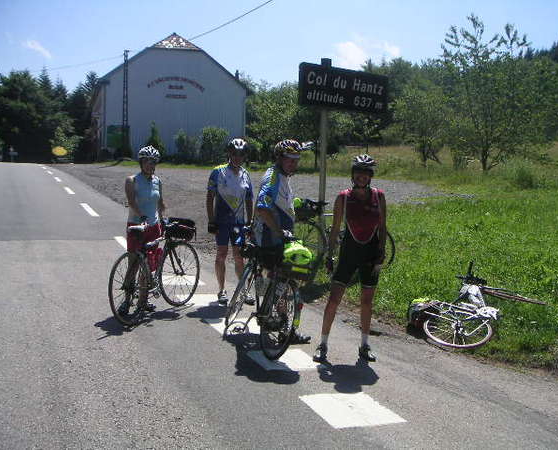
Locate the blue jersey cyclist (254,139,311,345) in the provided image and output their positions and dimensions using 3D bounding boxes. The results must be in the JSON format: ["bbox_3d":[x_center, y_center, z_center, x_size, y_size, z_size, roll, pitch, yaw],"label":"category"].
[{"bbox_3d":[0.051,0.144,5.692,0.460,1.740,0.470,5,7,24],"label":"blue jersey cyclist"}]

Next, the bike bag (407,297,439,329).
[{"bbox_3d":[1.430,0.863,6.520,0.290,0.200,0.200,-21,27,-32],"label":"bike bag"}]

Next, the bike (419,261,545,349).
[{"bbox_3d":[2.060,0.830,6.870,1.640,0.480,0.960,-21,27,-32],"label":"bike"}]

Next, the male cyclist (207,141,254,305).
[{"bbox_3d":[-0.518,-0.031,6.966,0.510,1.750,0.320,1,7,-10],"label":"male cyclist"}]

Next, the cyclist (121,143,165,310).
[{"bbox_3d":[-1.329,0.049,6.476,0.470,1.650,0.370,-2,8,-30],"label":"cyclist"}]

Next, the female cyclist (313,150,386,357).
[{"bbox_3d":[0.555,0.269,5.206,0.560,1.640,0.350,2,7,2],"label":"female cyclist"}]

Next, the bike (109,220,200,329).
[{"bbox_3d":[-1.161,0.411,6.413,0.460,0.960,1.670,7,8,22],"label":"bike"}]

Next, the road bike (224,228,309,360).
[{"bbox_3d":[-0.146,0.534,5.663,0.460,0.980,1.670,12,2,-25],"label":"road bike"}]

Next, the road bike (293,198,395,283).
[{"bbox_3d":[0.853,0.134,9.283,1.670,0.970,0.460,1,10,-10],"label":"road bike"}]

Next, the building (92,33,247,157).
[{"bbox_3d":[-10.953,-11.682,63.176,12.300,10.800,14.000,-1,7,-20],"label":"building"}]

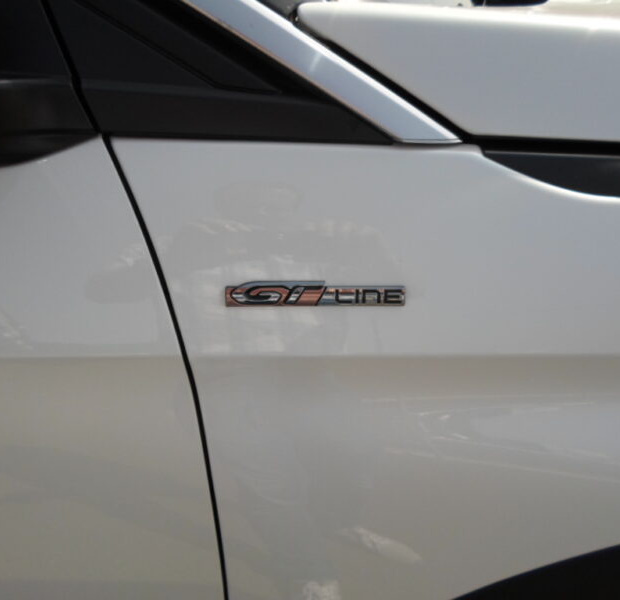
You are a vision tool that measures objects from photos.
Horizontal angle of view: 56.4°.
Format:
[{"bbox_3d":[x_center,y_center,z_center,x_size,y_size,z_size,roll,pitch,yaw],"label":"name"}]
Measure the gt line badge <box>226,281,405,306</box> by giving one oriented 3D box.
[{"bbox_3d":[0.004,-0.005,0.472,0.146,0.021,0.004,-1,11,-3],"label":"gt line badge"}]

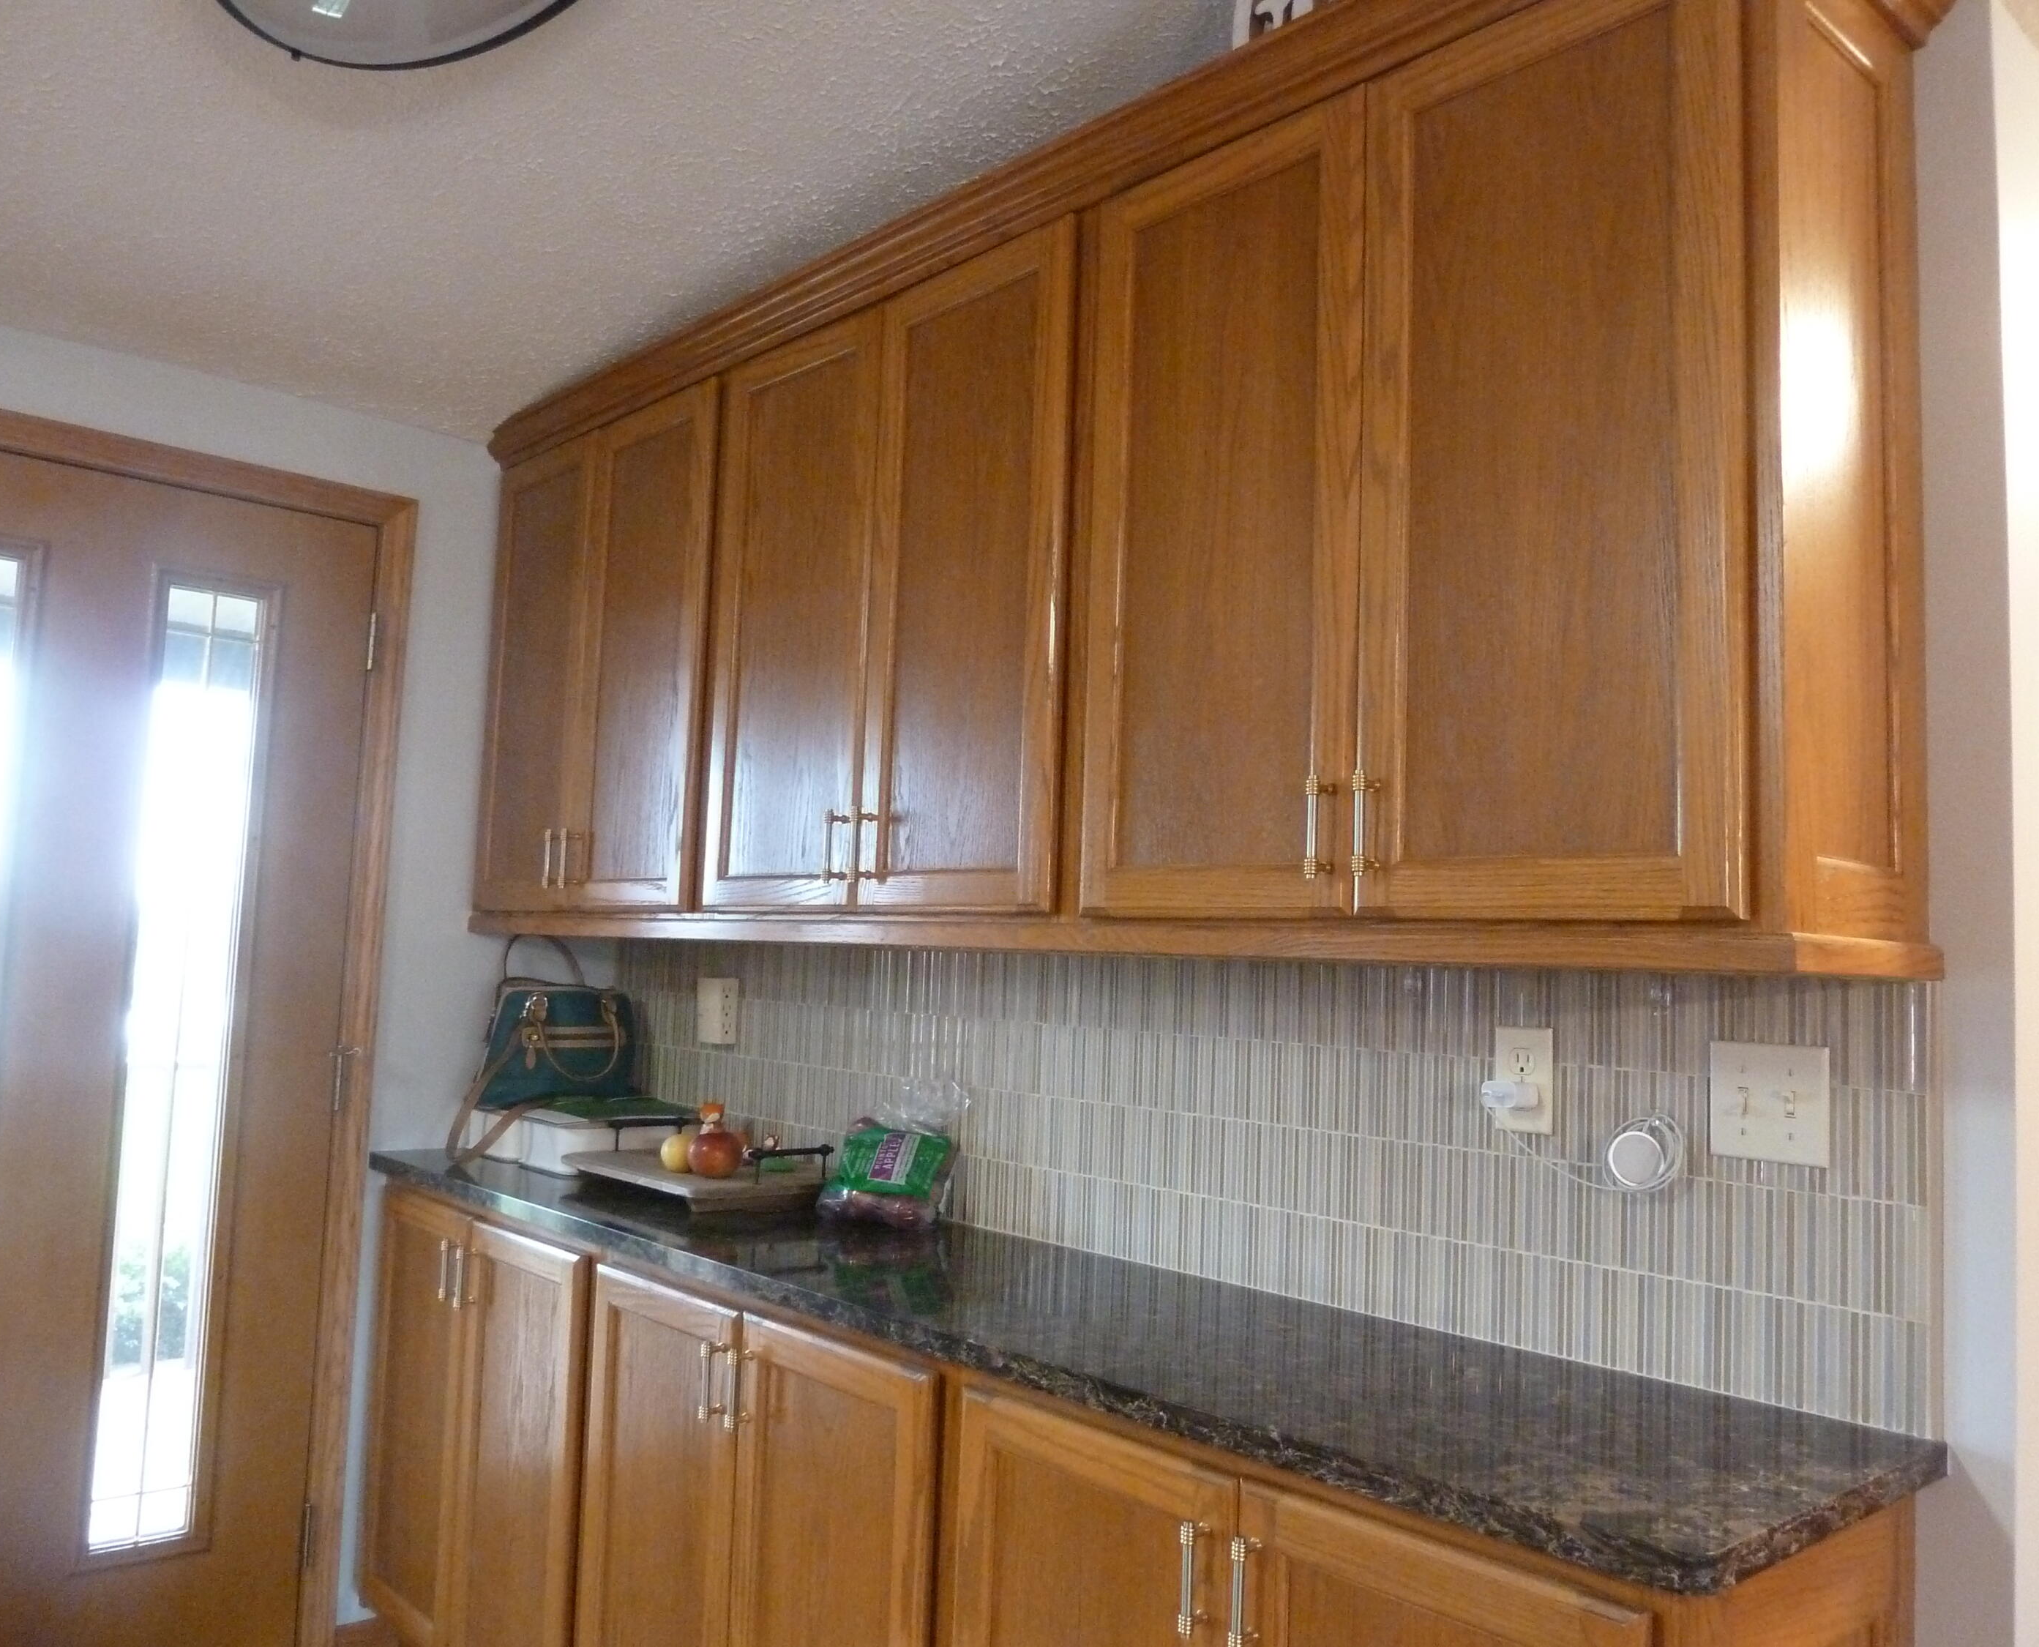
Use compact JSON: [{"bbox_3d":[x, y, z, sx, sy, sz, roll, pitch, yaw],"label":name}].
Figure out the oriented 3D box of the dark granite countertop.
[{"bbox_3d":[-0.184,0.596,2.172,0.491,0.027,2.481,6,-7,-42],"label":"dark granite countertop"}]

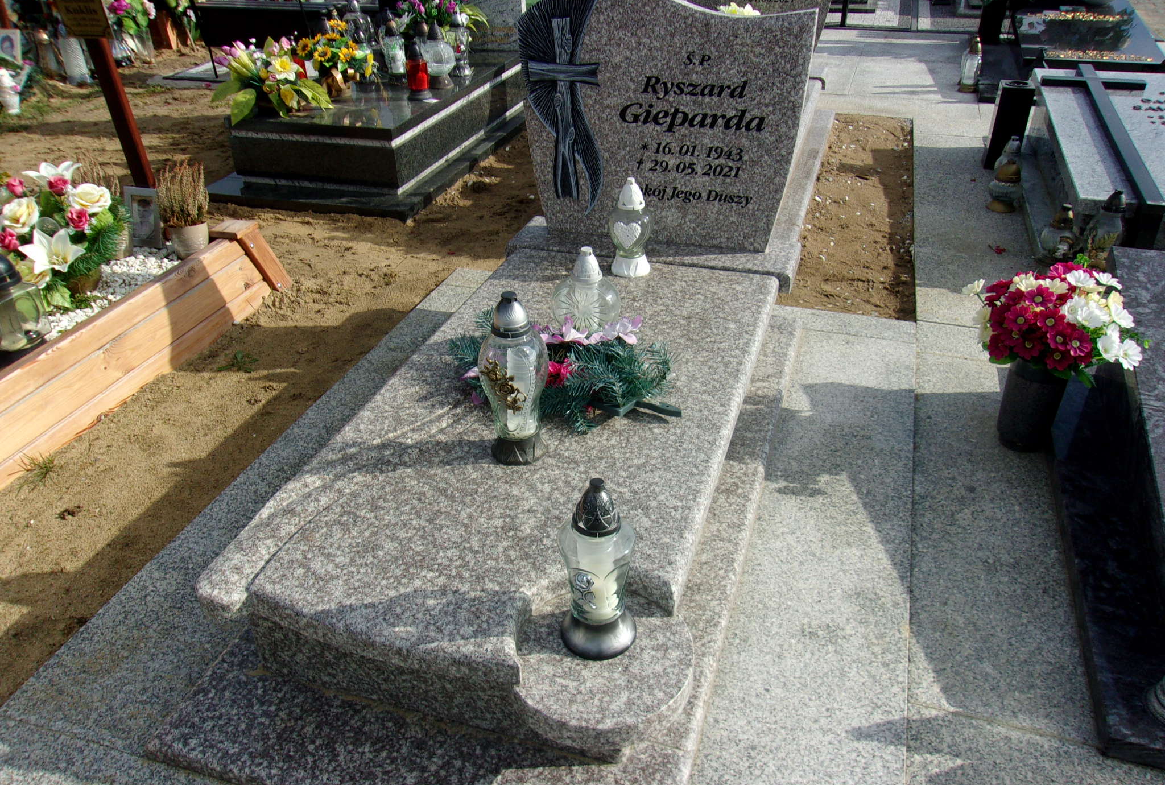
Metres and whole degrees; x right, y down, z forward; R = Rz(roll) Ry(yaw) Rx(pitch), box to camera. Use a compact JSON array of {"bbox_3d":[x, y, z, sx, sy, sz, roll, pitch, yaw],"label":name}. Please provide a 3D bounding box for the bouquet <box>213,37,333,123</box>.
[{"bbox_3d":[-1.309,-1.354,3.910,0.440,0.310,0.370,9,33,16],"label":"bouquet"}]

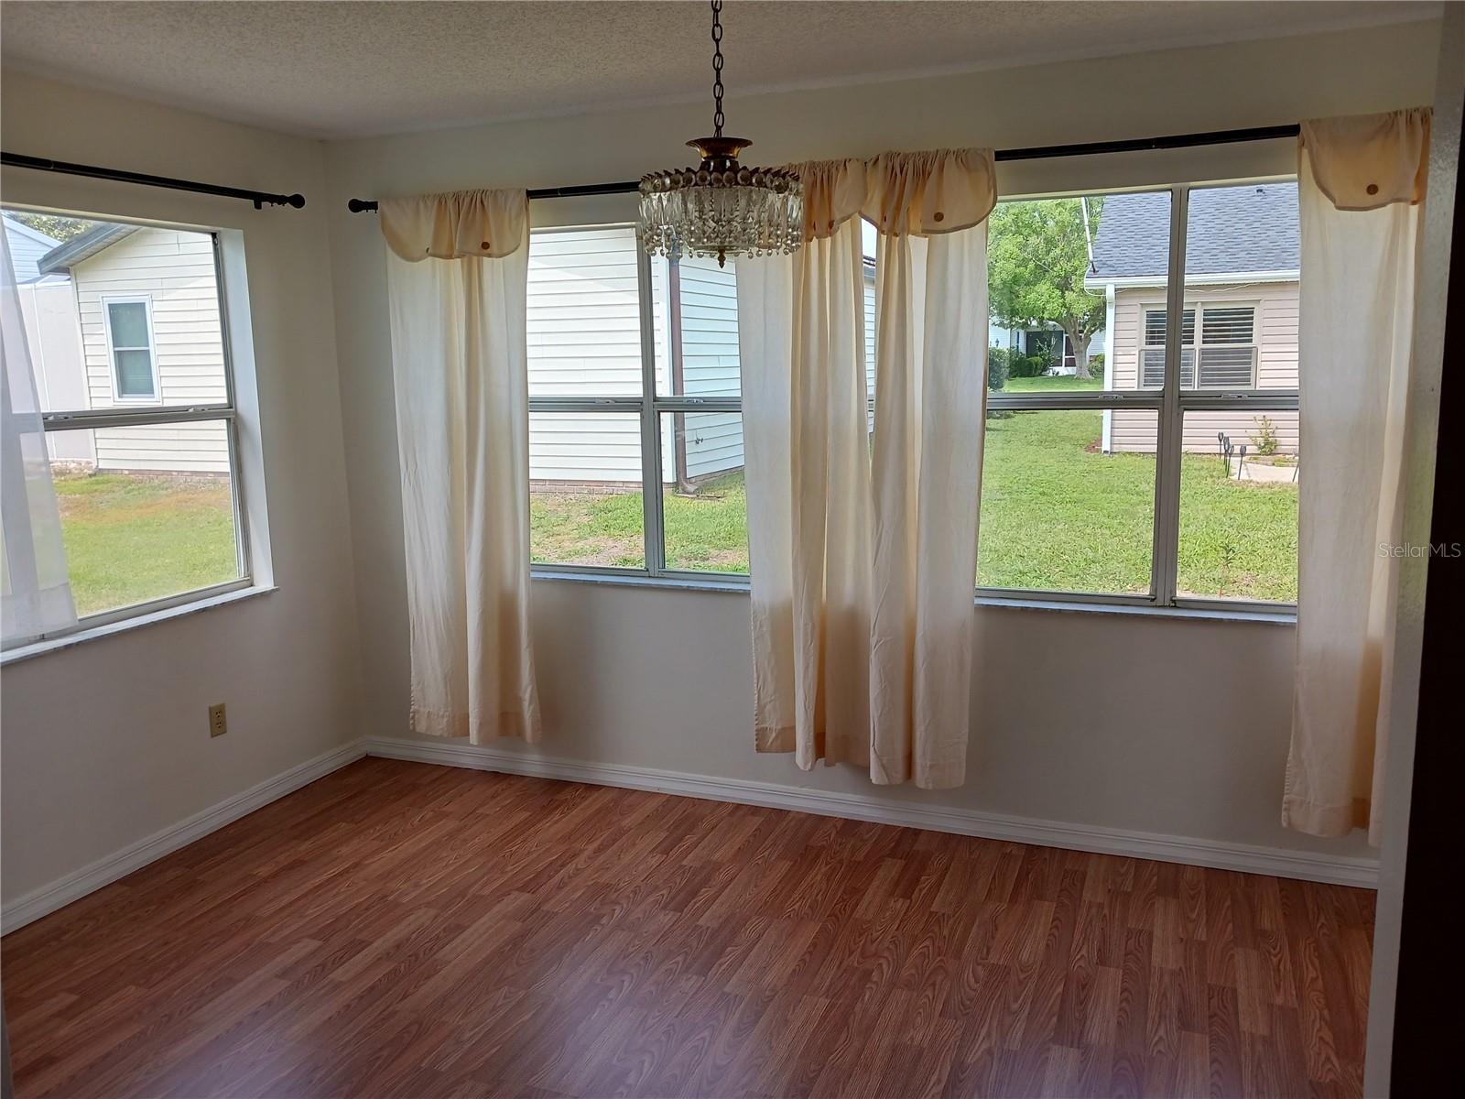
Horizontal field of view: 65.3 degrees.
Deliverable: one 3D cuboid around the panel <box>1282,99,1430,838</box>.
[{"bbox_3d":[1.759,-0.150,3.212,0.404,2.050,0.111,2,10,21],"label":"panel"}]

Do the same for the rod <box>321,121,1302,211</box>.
[{"bbox_3d":[0.223,-1.193,3.651,3.565,0.051,0.081,2,10,21],"label":"rod"}]

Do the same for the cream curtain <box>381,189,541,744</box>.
[{"bbox_3d":[-1.021,-0.266,4.304,0.626,2.050,0.116,2,10,21],"label":"cream curtain"}]

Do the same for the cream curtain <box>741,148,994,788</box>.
[{"bbox_3d":[0.410,-0.208,3.738,0.838,2.050,0.121,2,10,21],"label":"cream curtain"}]

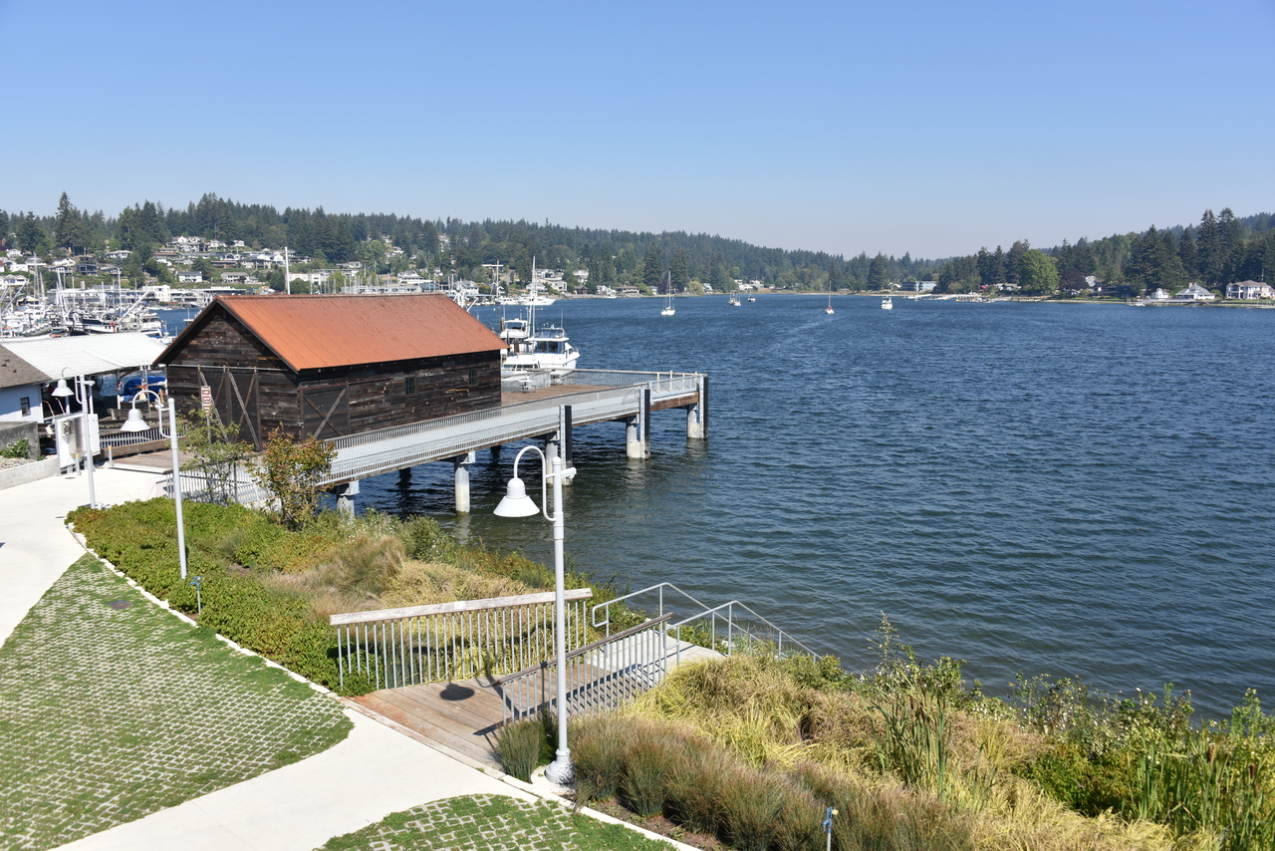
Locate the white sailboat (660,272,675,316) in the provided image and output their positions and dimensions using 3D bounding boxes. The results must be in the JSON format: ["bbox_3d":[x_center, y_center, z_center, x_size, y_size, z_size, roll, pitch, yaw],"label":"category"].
[{"bbox_3d":[9.184,-39.256,295.000,3.200,13.300,9.800,3,8,20],"label":"white sailboat"}]

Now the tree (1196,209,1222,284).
[{"bbox_3d":[247.499,-76.057,427.742,10.365,32.803,10.365,4,9,29],"label":"tree"}]

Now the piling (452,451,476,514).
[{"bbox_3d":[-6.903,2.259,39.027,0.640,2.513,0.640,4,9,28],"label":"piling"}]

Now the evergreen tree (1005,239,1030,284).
[{"bbox_3d":[249.699,-106.734,650.000,15.000,30.000,15.000,3,8,21],"label":"evergreen tree"}]

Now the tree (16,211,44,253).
[{"bbox_3d":[-379.522,-120.488,620.000,15.000,26.500,15.000,-5,9,-31],"label":"tree"}]

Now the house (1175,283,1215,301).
[{"bbox_3d":[227.983,-54.301,405.000,10.500,6.900,10.500,-3,8,-16],"label":"house"}]

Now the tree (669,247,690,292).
[{"bbox_3d":[36.082,-132.913,847.366,16.220,38.261,16.220,0,8,2],"label":"tree"}]

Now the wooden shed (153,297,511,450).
[{"bbox_3d":[-12.328,-2.691,42.418,7.650,5.750,13.100,4,9,27],"label":"wooden shed"}]

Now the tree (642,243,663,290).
[{"bbox_3d":[12.584,-134.980,847.079,16.220,42.437,16.220,0,8,1],"label":"tree"}]

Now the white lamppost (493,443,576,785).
[{"bbox_3d":[-0.956,2.007,10.133,0.460,3.670,1.270,4,9,27],"label":"white lamppost"}]

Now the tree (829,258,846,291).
[{"bbox_3d":[177.272,-134.176,887.936,11.620,29.983,11.620,1,8,11],"label":"tree"}]

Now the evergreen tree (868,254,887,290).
[{"bbox_3d":[217.385,-139.650,900.000,15.500,32.500,15.500,1,8,13],"label":"evergreen tree"}]

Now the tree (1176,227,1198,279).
[{"bbox_3d":[238.044,-72.980,428.350,7.989,23.973,7.989,4,9,29],"label":"tree"}]

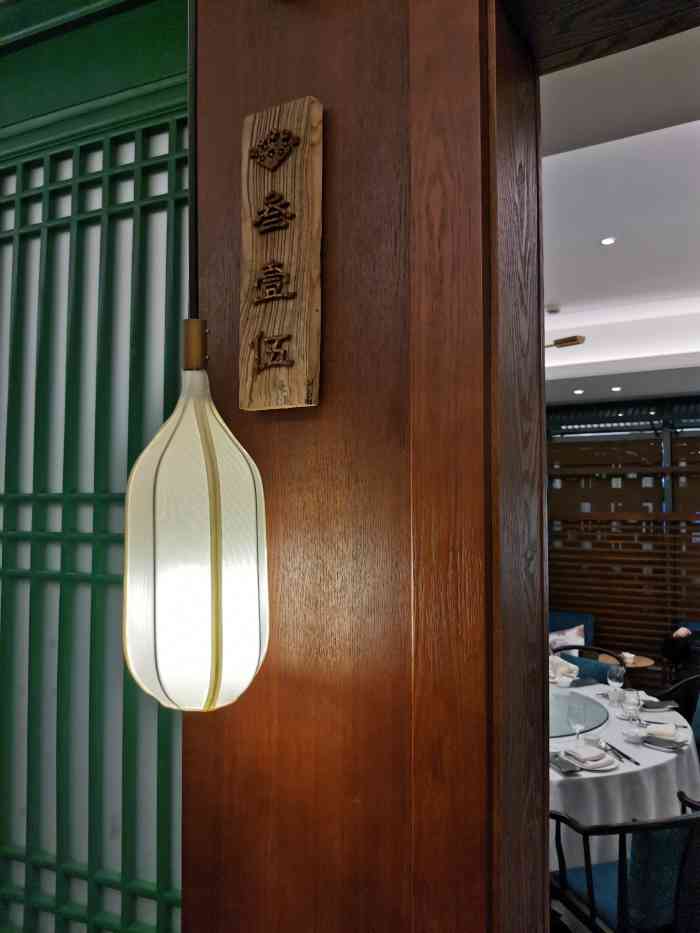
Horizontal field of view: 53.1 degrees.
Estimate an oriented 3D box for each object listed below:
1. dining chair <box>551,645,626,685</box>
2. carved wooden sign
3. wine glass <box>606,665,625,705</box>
[{"bbox_3d":[1.236,1.443,3.814,0.560,0.820,0.570,-2,-4,37],"label":"dining chair"},{"bbox_3d":[-0.099,-0.301,1.012,0.119,0.440,0.024,-1,-3,26],"label":"carved wooden sign"},{"bbox_3d":[1.203,0.985,3.174,0.080,0.168,0.080,0,-3,0],"label":"wine glass"}]

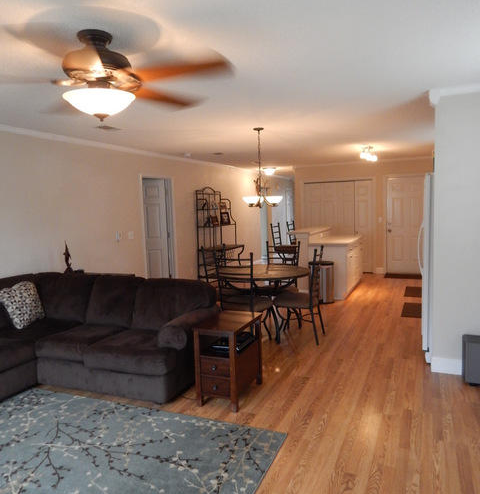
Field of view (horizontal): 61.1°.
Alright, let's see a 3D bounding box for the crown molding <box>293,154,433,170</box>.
[{"bbox_3d":[2.549,-1.806,8.688,2.950,0.100,0.080,0,6,24],"label":"crown molding"}]

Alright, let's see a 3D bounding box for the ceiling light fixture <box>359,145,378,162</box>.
[{"bbox_3d":[2.114,-1.514,6.678,0.320,0.220,0.380,0,6,24],"label":"ceiling light fixture"}]

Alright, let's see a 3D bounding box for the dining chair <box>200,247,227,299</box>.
[{"bbox_3d":[-0.143,0.512,5.322,0.540,1.060,0.450,3,8,42],"label":"dining chair"}]

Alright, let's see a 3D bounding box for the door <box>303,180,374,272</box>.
[{"bbox_3d":[2.181,-0.453,9.075,1.520,2.030,0.070,1,6,25],"label":"door"}]

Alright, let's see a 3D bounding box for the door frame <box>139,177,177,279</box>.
[{"bbox_3d":[-1.292,-0.082,6.513,0.130,2.090,0.920,0,6,24],"label":"door frame"}]

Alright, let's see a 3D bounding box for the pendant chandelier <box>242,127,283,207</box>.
[{"bbox_3d":[0.223,-0.904,4.712,0.520,0.900,0.520,-2,6,0],"label":"pendant chandelier"}]

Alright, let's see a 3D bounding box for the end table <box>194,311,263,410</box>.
[{"bbox_3d":[-0.080,0.922,3.384,0.370,0.630,0.570,0,6,24],"label":"end table"}]

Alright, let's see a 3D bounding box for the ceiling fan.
[{"bbox_3d":[-0.713,-0.839,2.047,1.330,0.430,1.330,0,6,24],"label":"ceiling fan"}]

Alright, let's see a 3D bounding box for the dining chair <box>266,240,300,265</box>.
[{"bbox_3d":[0.499,0.481,5.382,0.460,1.060,0.540,0,6,24],"label":"dining chair"}]

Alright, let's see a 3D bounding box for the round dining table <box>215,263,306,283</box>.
[{"bbox_3d":[0.300,0.674,5.042,1.100,0.760,1.100,-2,6,0],"label":"round dining table"}]

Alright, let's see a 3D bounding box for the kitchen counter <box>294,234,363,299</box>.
[{"bbox_3d":[1.619,0.227,7.406,1.020,1.070,1.820,0,6,24],"label":"kitchen counter"}]

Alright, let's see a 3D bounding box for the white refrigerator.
[{"bbox_3d":[2.203,0.190,4.072,0.800,1.780,0.880,0,6,24],"label":"white refrigerator"}]

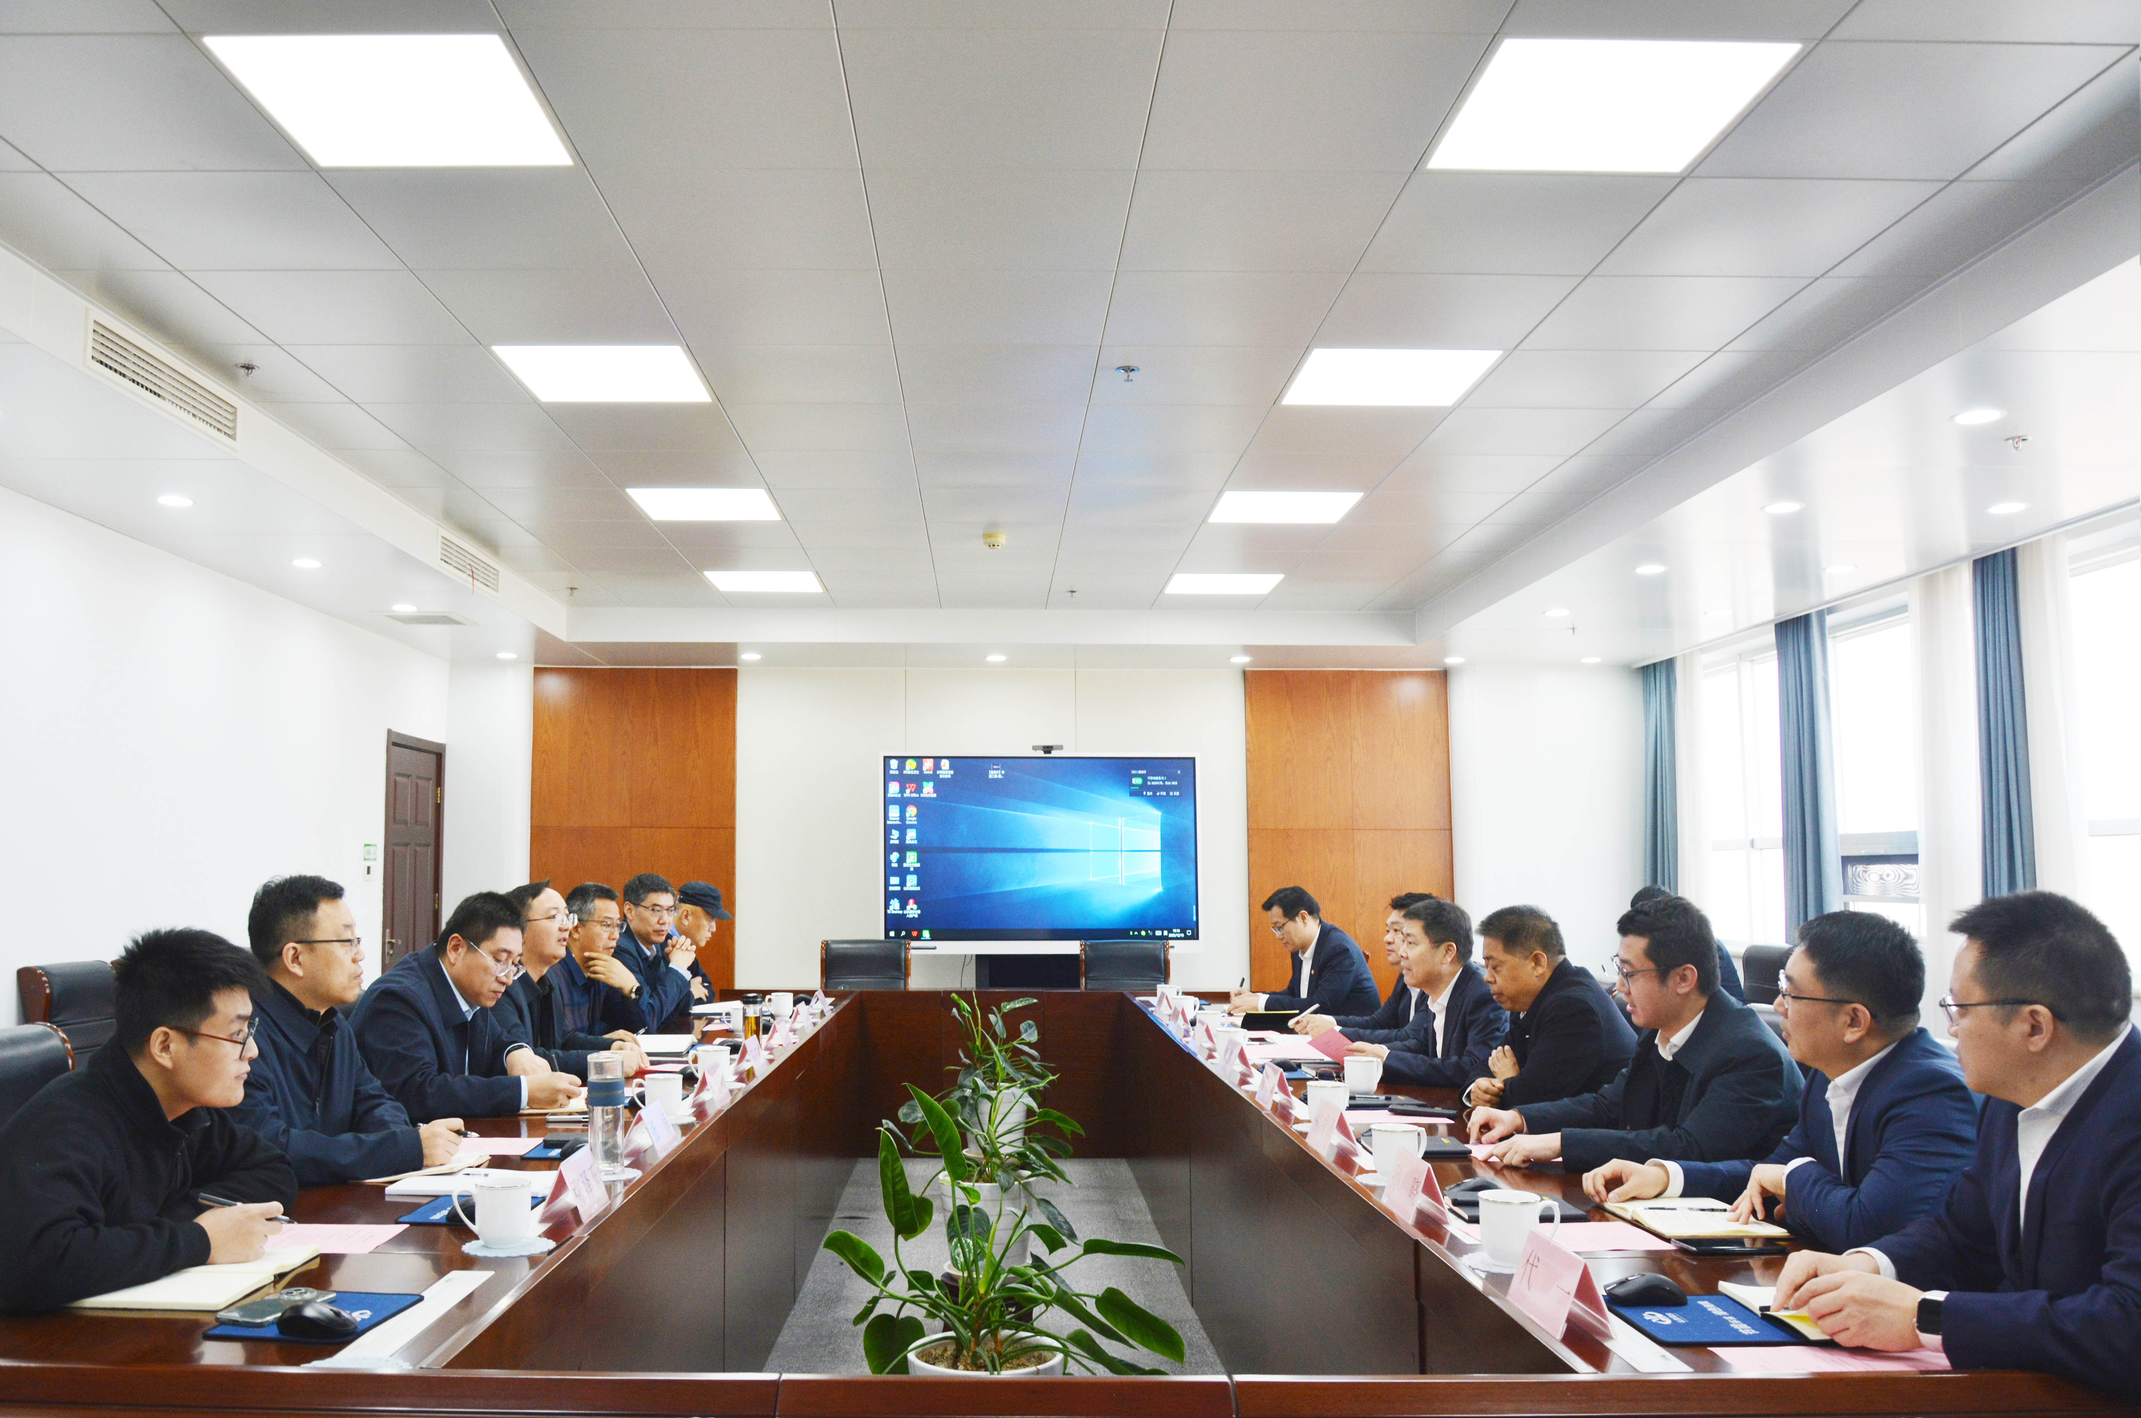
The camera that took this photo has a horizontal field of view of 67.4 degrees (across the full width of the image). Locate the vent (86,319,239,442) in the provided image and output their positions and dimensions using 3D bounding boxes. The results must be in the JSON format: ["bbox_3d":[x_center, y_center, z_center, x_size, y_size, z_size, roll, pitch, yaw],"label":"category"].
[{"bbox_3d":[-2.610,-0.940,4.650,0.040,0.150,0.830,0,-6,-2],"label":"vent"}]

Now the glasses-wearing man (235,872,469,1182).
[{"bbox_3d":[-1.443,0.973,3.080,0.740,1.300,0.560,-1,-6,6],"label":"glasses-wearing man"}]

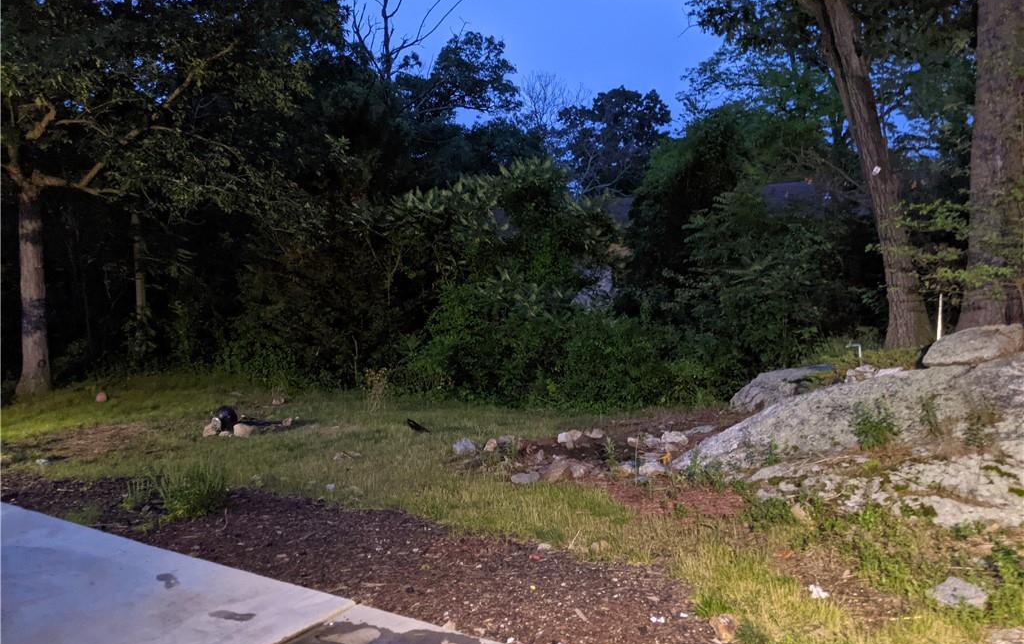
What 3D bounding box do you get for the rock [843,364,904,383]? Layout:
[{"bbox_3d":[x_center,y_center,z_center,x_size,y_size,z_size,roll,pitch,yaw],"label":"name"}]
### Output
[{"bbox_3d":[4.436,0.638,9.800,0.700,0.220,0.450,1,3,14],"label":"rock"}]

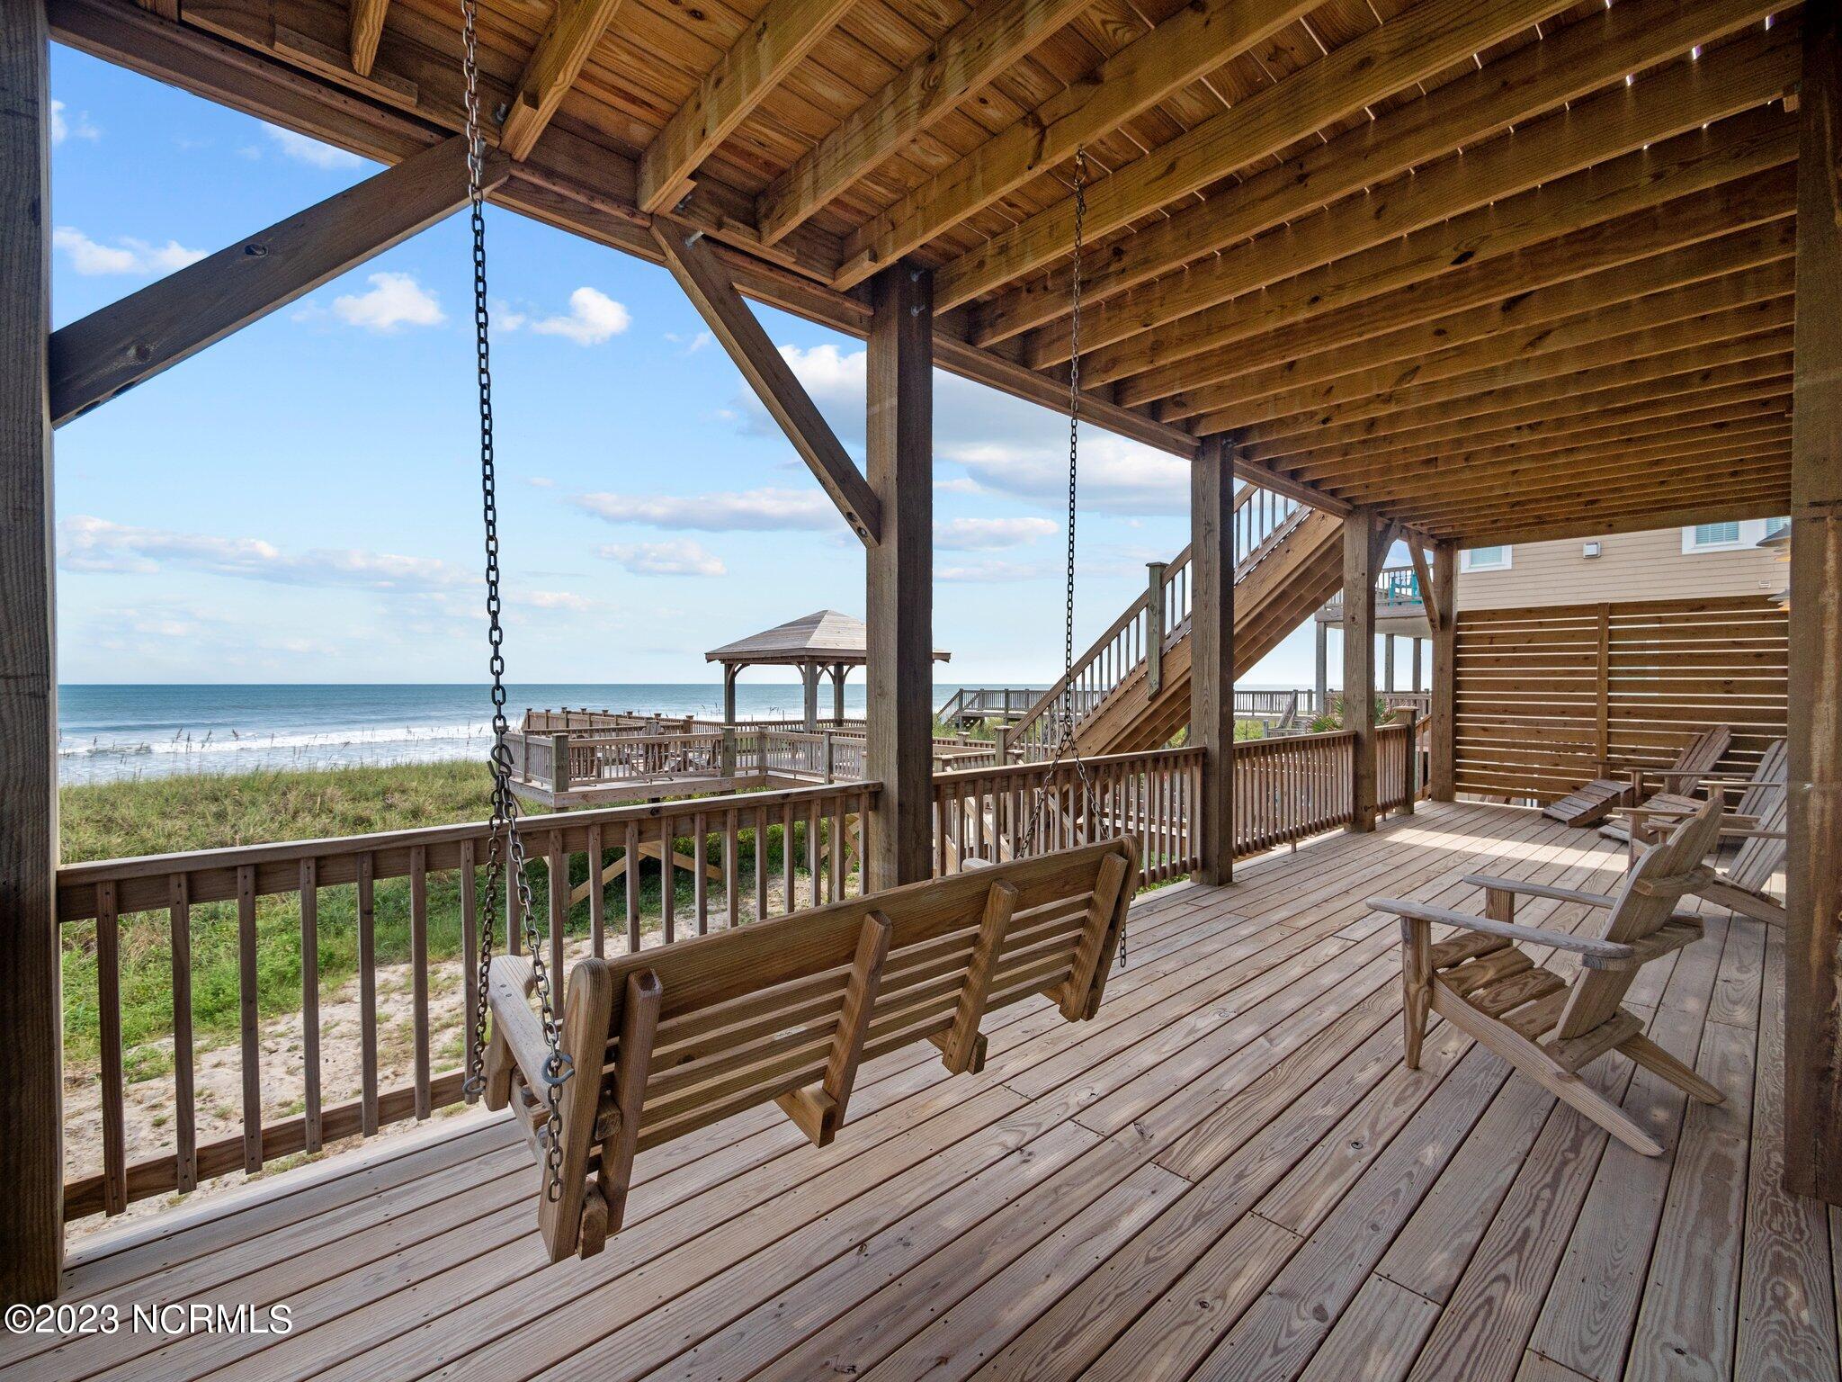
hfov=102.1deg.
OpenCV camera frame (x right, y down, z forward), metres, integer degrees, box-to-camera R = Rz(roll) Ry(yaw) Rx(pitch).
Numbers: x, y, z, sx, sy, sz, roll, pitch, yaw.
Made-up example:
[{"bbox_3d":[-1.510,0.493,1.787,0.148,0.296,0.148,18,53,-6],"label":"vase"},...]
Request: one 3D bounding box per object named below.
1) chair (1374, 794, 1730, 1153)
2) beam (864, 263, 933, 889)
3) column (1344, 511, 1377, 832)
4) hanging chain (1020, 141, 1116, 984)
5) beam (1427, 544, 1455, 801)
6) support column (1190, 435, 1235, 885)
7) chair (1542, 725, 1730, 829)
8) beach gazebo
[{"bbox_3d":[2.200,0.856,2.648,0.740,1.000,0.880,0,1,-37],"label":"chair"},{"bbox_3d":[-0.104,-0.251,3.376,0.198,3.200,0.198,0,1,-41],"label":"beam"},{"bbox_3d":[4.162,-0.210,7.050,0.198,3.050,0.198,0,1,-41],"label":"column"},{"bbox_3d":[0.467,-0.461,2.362,0.110,2.550,0.460,0,1,-41],"label":"hanging chain"},{"bbox_3d":[6.239,-0.227,8.838,0.198,3.050,0.198,0,1,-41],"label":"beam"},{"bbox_3d":[2.044,-0.218,5.226,0.198,3.100,0.198,0,1,-41],"label":"support column"},{"bbox_3d":[6.889,0.814,7.180,1.200,0.990,0.730,0,1,25],"label":"chair"},{"bbox_3d":[-2.478,-0.174,19.319,4.450,3.750,4.750,0,1,-41],"label":"beach gazebo"}]

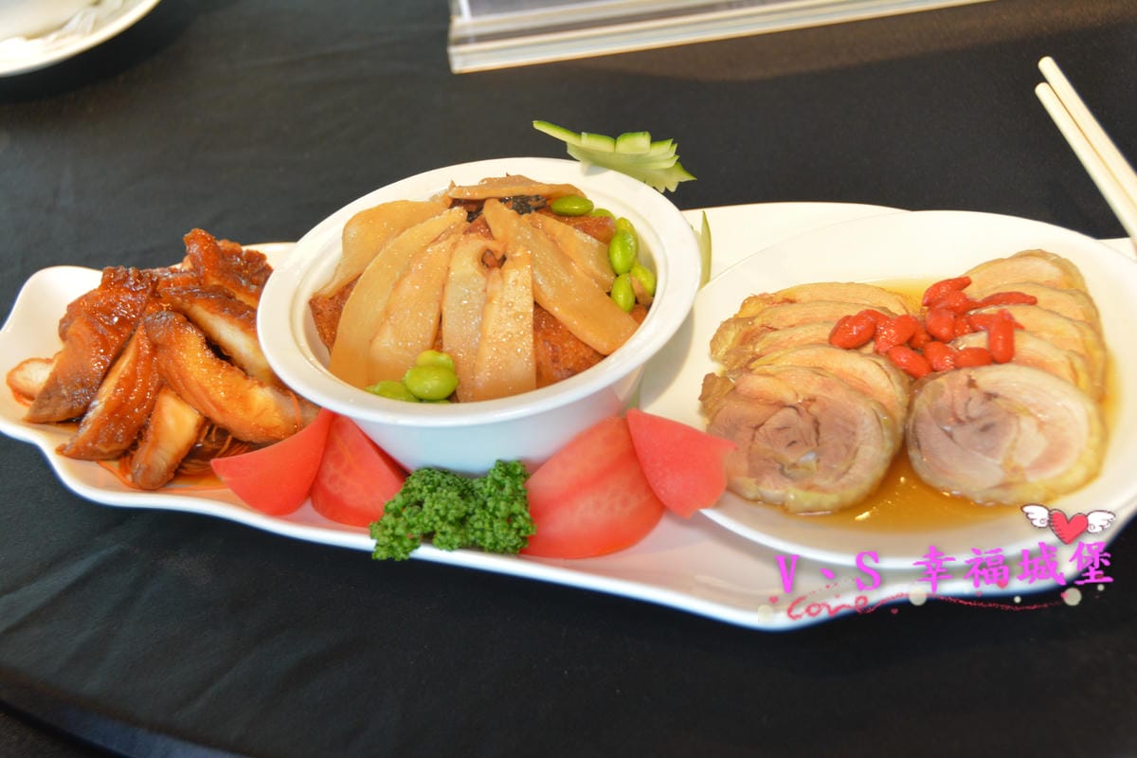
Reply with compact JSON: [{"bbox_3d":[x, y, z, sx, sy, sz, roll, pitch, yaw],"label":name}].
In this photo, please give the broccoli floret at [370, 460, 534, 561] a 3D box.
[{"bbox_3d":[-0.039,0.045,0.731,0.055,0.029,0.036,-9,38,0],"label":"broccoli floret"}]

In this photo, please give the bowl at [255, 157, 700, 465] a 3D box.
[{"bbox_3d":[-0.028,-0.011,0.783,0.156,0.061,0.156,-5,38,4],"label":"bowl"}]

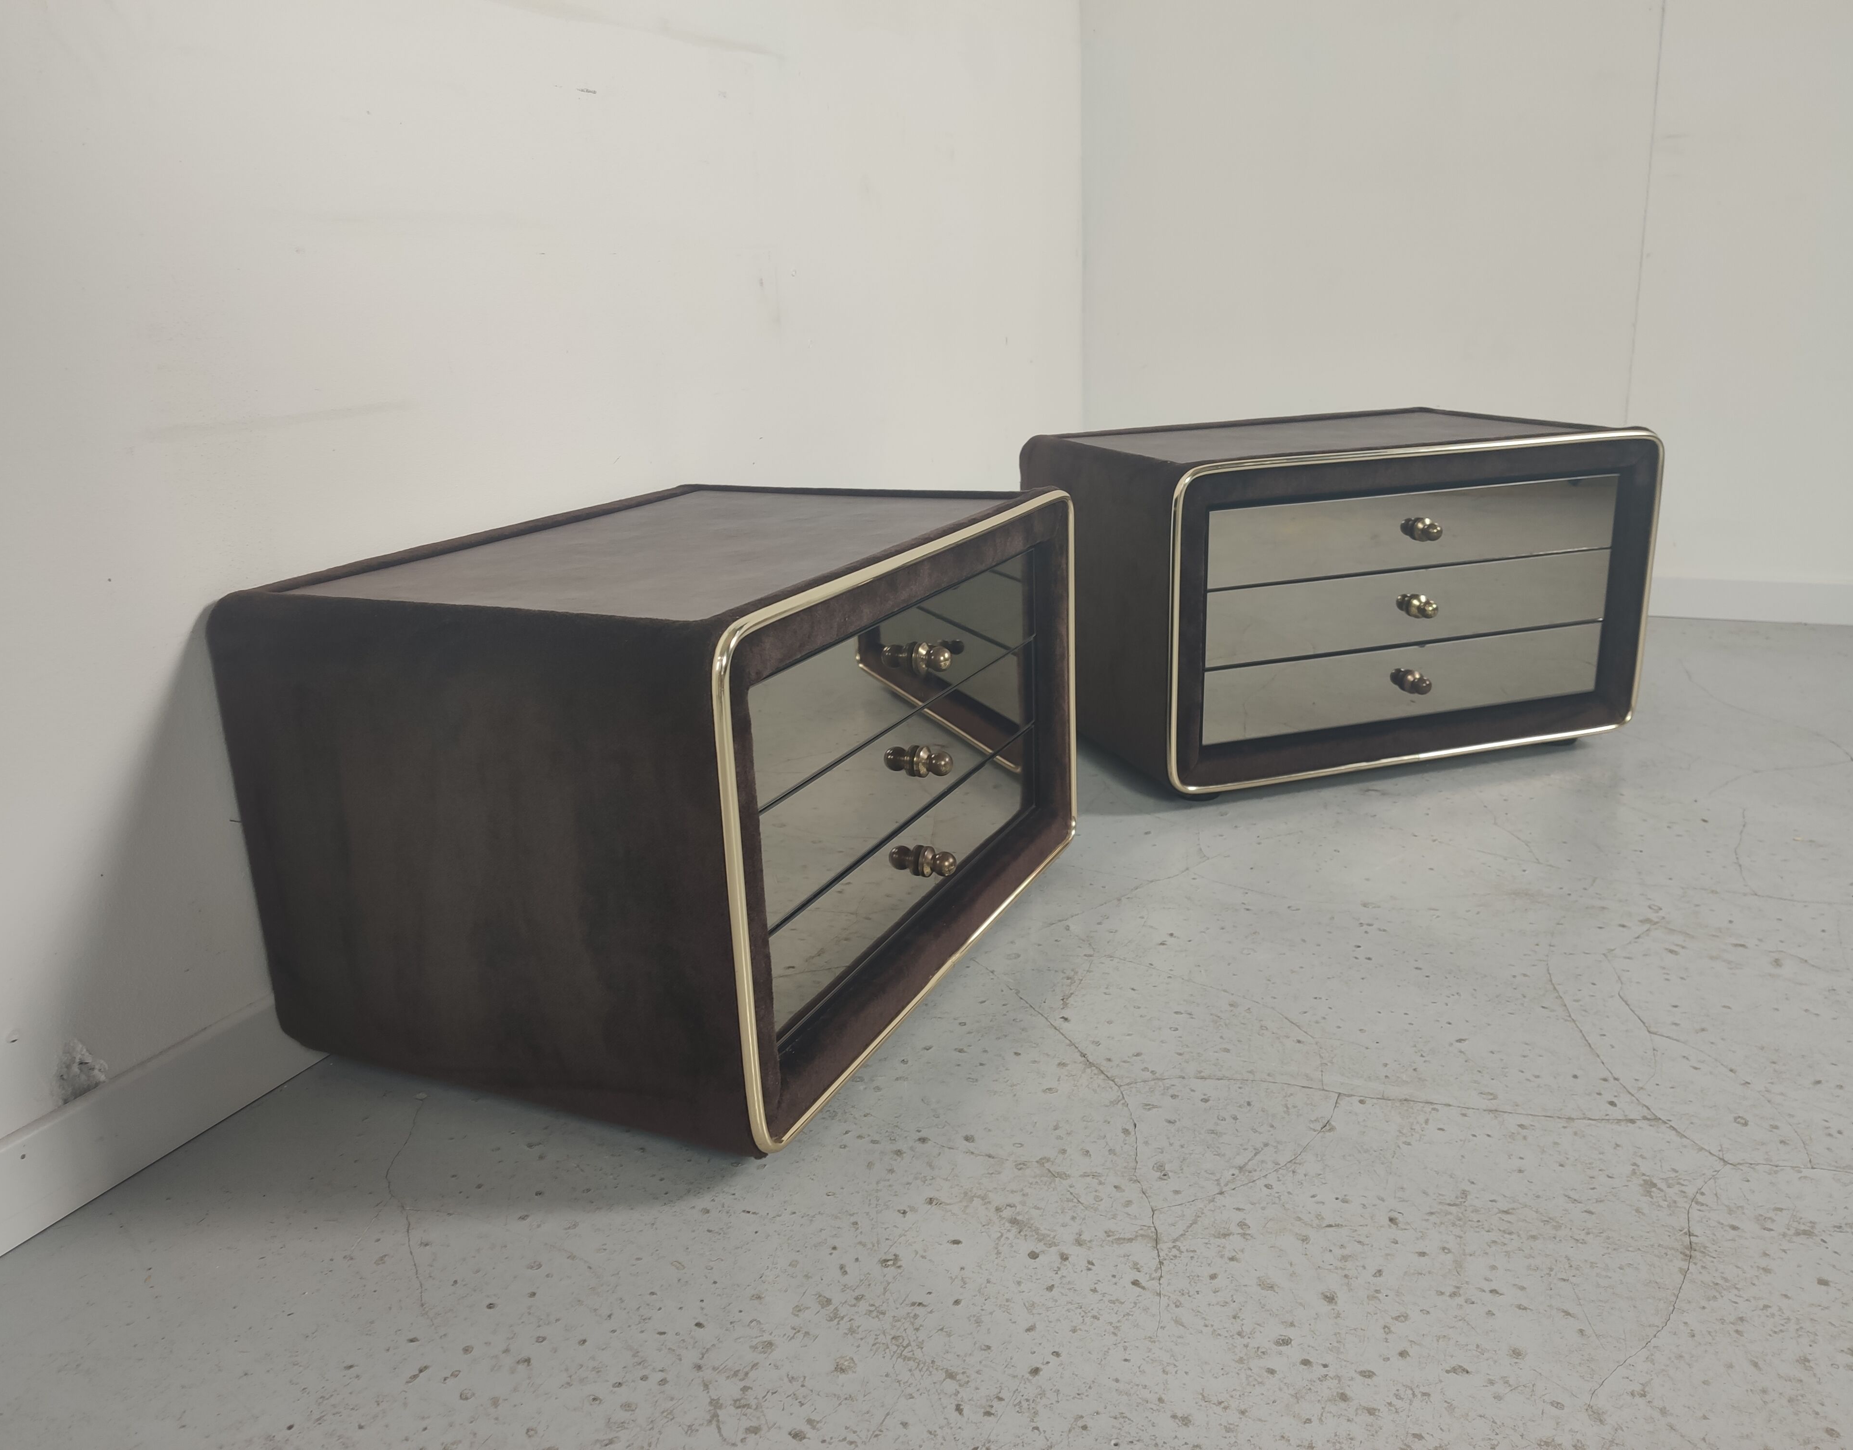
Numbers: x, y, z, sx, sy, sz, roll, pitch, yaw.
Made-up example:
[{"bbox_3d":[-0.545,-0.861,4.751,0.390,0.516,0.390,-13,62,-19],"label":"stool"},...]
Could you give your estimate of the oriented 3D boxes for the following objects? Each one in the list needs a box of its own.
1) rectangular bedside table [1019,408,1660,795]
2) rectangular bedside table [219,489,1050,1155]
[{"bbox_3d":[0.488,-0.172,1.809,0.625,0.379,0.413,-8,17,-17],"label":"rectangular bedside table"},{"bbox_3d":[-0.172,0.025,1.238,0.413,0.379,0.625,5,18,24],"label":"rectangular bedside table"}]

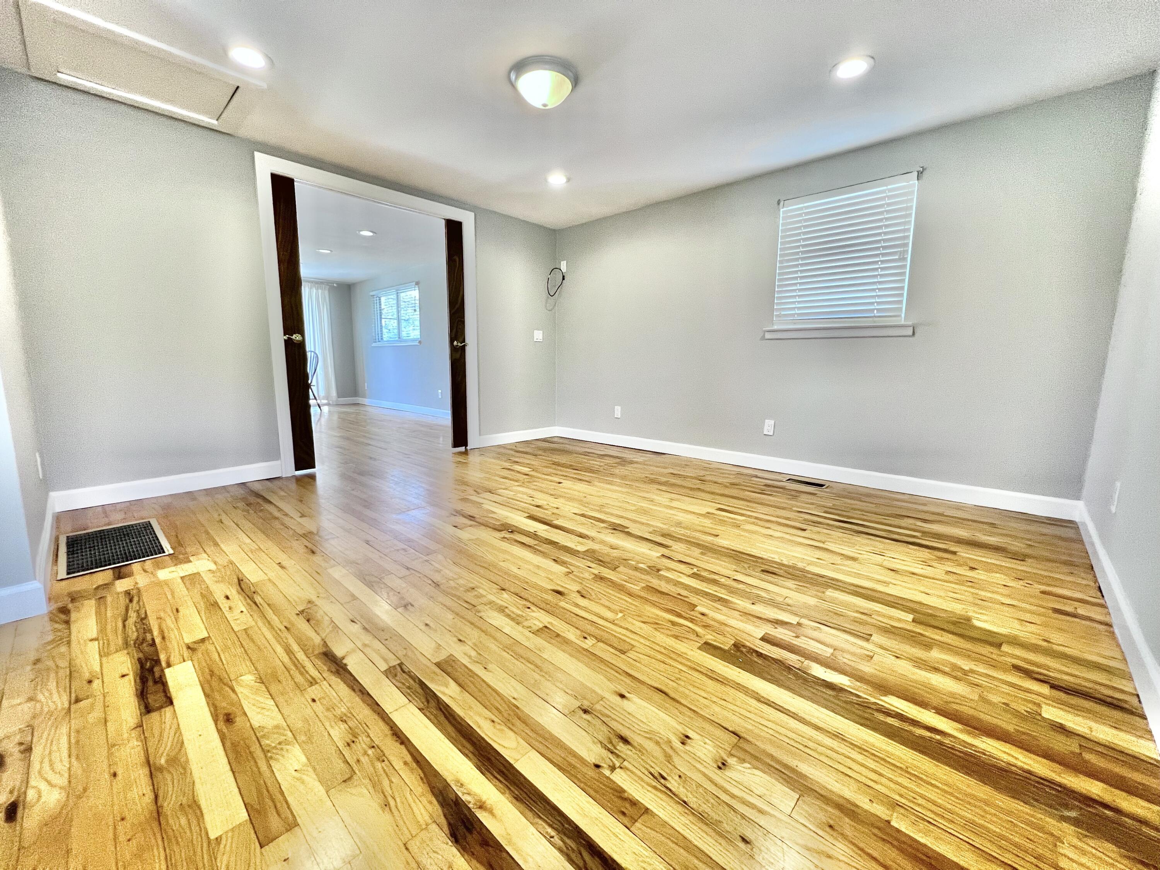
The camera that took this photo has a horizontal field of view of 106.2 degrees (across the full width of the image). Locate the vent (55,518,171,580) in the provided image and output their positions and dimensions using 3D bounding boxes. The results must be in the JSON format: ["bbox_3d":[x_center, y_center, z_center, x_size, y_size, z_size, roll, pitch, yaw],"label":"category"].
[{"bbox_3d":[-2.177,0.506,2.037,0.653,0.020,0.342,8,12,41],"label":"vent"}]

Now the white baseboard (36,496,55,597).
[{"bbox_3d":[-2.418,0.455,1.979,1.480,0.123,0.020,8,12,40],"label":"white baseboard"}]

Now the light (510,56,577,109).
[{"bbox_3d":[-0.185,-1.761,2.237,0.340,0.135,0.340,1,9,0],"label":"light"}]

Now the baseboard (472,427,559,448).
[{"bbox_3d":[-0.657,0.013,4.746,1.068,0.123,0.020,-8,12,-44],"label":"baseboard"}]

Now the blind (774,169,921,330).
[{"bbox_3d":[1.829,-1.257,3.096,0.823,0.919,0.060,8,12,41],"label":"blind"}]

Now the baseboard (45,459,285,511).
[{"bbox_3d":[-2.592,0.309,2.844,1.084,0.123,0.020,-8,12,-44],"label":"baseboard"}]

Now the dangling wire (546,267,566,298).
[{"bbox_3d":[-0.262,-1.668,4.758,0.090,0.315,0.170,8,12,41],"label":"dangling wire"}]

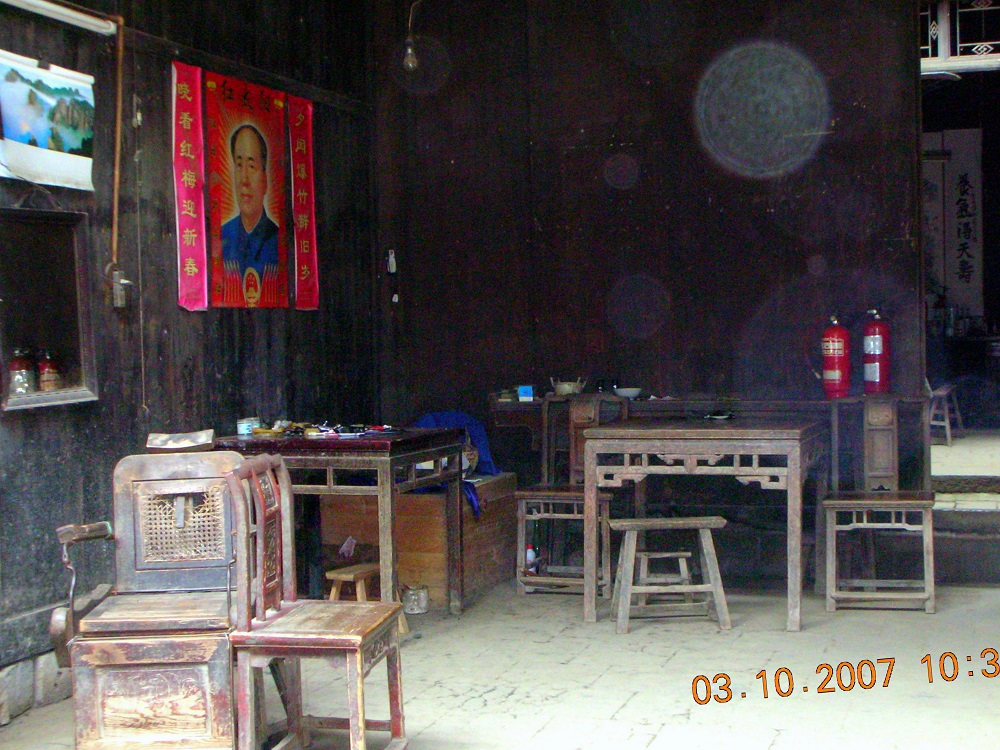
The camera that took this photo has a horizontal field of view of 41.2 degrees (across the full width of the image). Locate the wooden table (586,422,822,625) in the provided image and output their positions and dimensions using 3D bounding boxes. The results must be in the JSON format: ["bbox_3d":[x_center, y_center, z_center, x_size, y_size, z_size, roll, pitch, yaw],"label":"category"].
[{"bbox_3d":[0.985,0.654,6.189,0.959,0.847,0.877,-1,2,22],"label":"wooden table"}]

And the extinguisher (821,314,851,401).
[{"bbox_3d":[1.649,-0.091,6.520,0.138,0.413,0.133,-1,2,33],"label":"extinguisher"}]

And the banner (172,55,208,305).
[{"bbox_3d":[-1.355,-0.827,5.845,0.020,1.076,0.217,-1,2,23],"label":"banner"}]

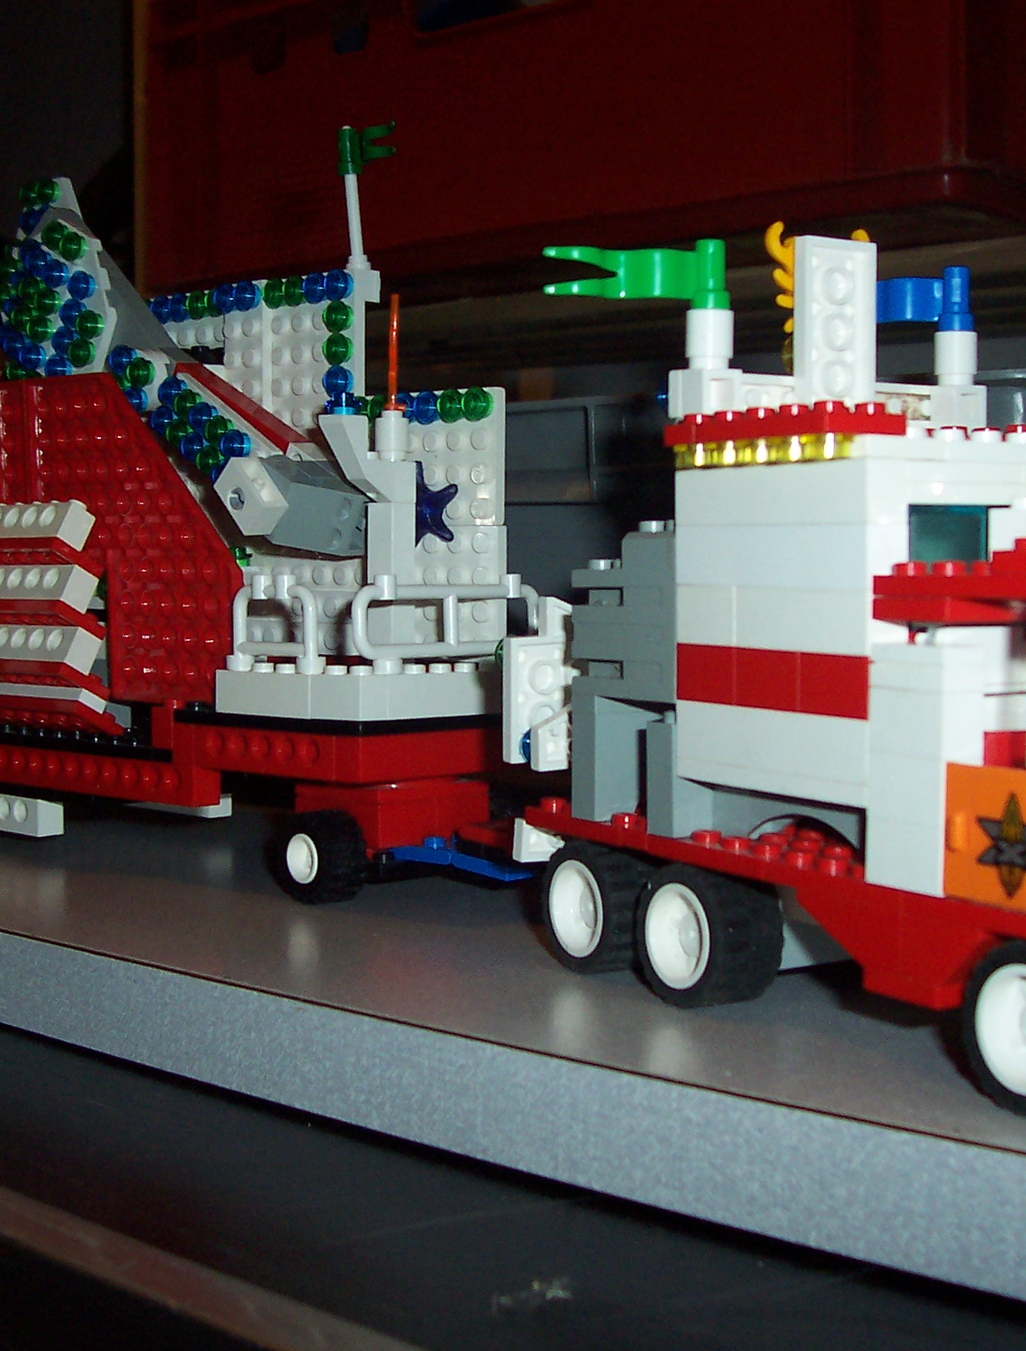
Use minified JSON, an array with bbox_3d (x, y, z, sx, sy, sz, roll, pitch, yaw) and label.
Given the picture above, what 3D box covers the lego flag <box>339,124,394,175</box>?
[{"bbox_3d":[-0.035,-0.129,0.467,0.007,0.012,0.032,-10,11,-27],"label":"lego flag"}]

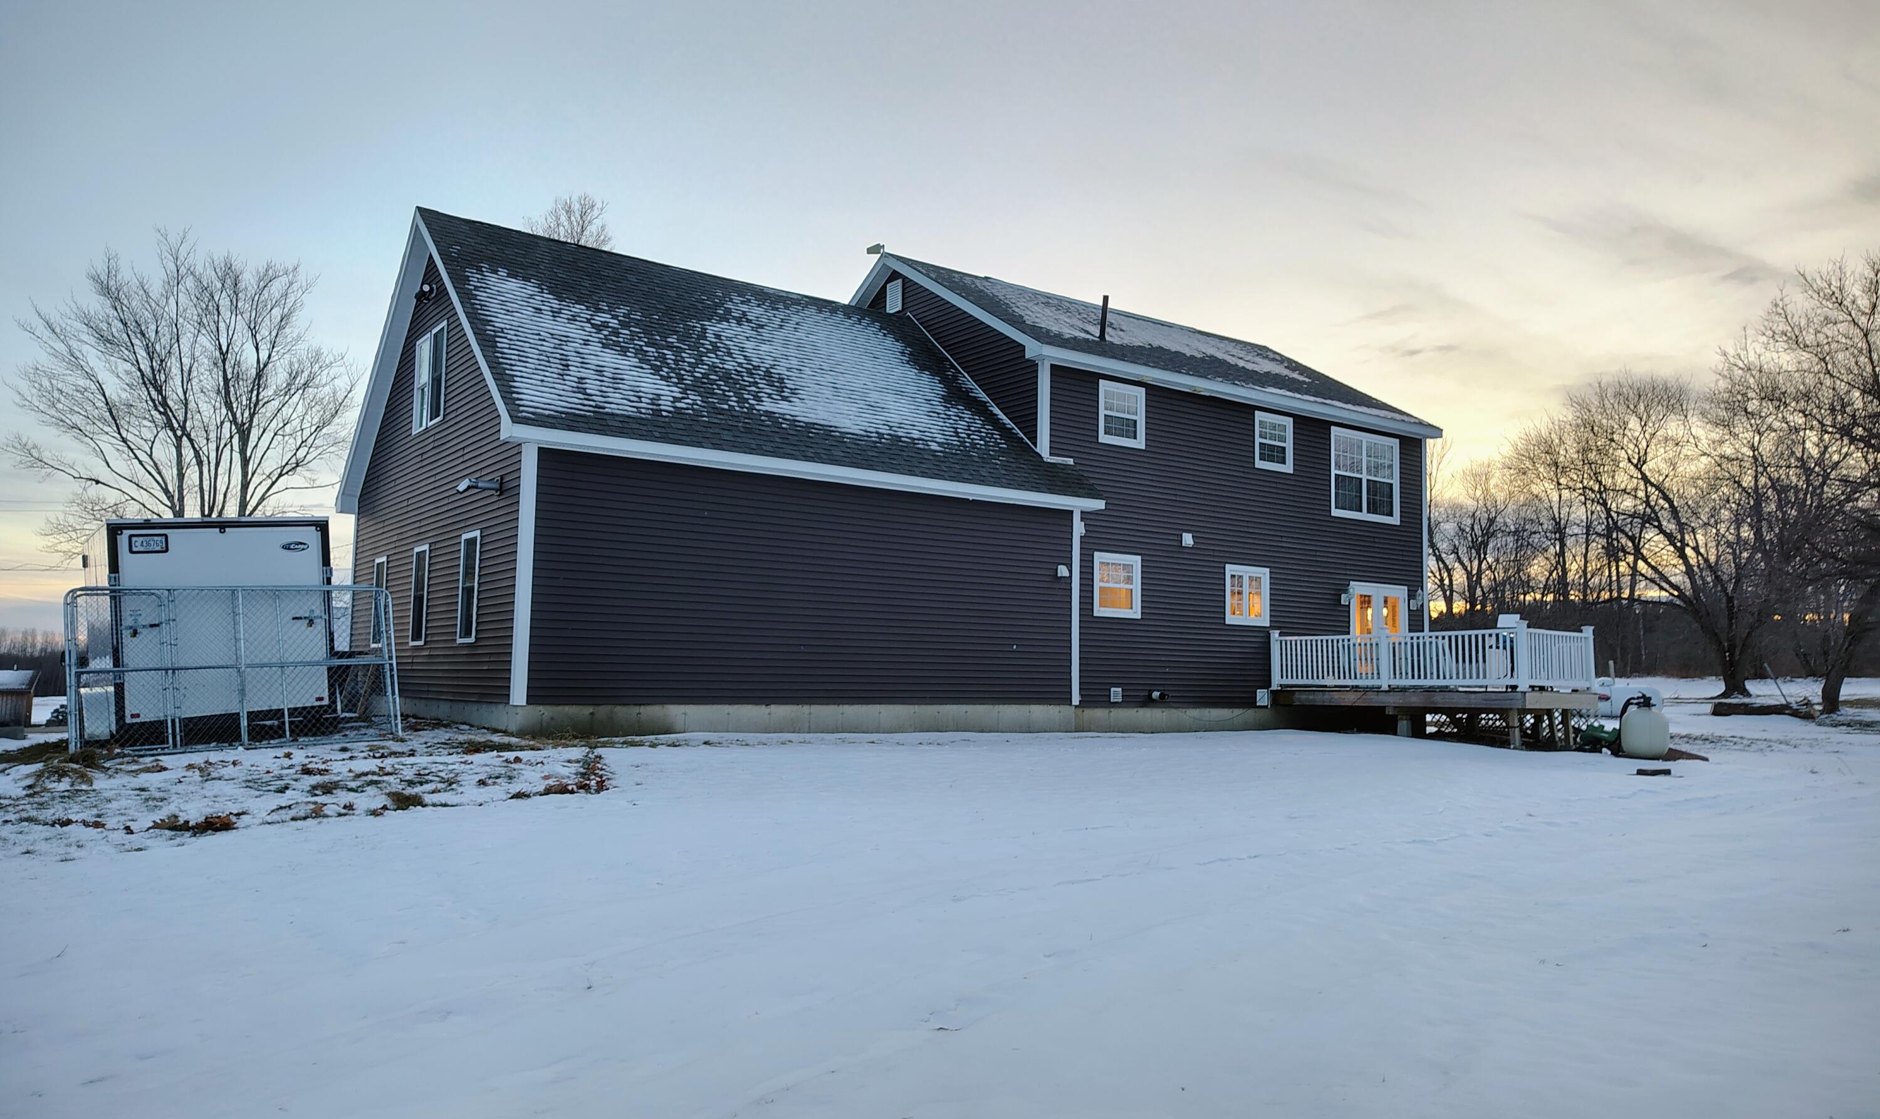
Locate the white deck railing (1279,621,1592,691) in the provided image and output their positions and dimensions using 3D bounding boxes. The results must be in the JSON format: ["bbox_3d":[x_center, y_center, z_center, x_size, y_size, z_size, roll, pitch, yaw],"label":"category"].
[{"bbox_3d":[8.644,1.757,22.968,2.500,1.143,5.026,5,-6,-36],"label":"white deck railing"}]

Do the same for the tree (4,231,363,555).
[{"bbox_3d":[-18.760,-2.083,31.471,8.700,12.000,8.500,5,-6,-36],"label":"tree"}]

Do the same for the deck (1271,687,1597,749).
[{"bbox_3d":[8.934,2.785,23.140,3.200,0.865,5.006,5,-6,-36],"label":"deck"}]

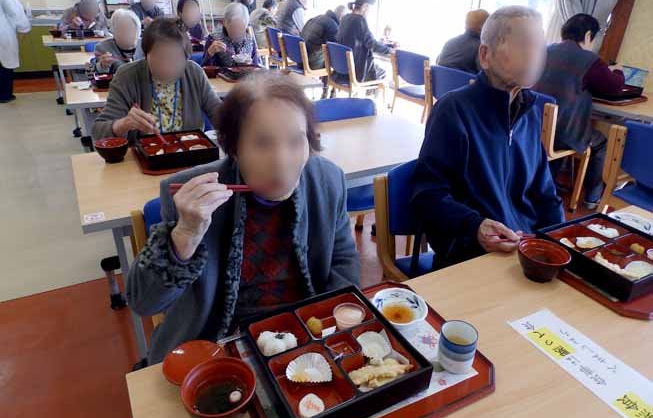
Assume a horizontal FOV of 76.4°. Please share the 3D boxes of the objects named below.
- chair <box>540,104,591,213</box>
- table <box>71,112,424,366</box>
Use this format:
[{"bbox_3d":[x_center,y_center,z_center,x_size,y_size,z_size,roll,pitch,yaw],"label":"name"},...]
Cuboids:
[{"bbox_3d":[1.369,-0.399,2.830,0.560,0.820,0.520,-13,32,-28],"label":"chair"},{"bbox_3d":[-0.207,0.070,1.905,1.490,0.700,0.600,-14,32,-26],"label":"table"}]

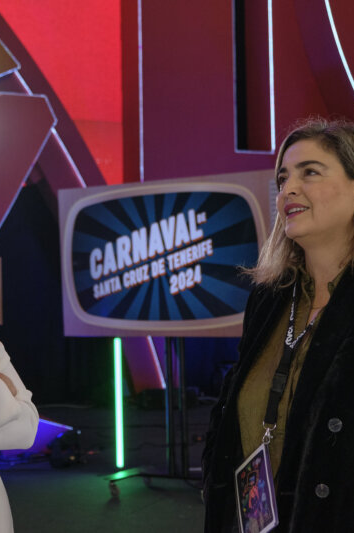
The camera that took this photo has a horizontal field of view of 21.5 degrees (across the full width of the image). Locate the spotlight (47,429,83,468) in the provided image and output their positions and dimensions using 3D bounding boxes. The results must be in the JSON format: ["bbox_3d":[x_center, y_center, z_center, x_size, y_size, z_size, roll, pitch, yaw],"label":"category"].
[{"bbox_3d":[-0.836,1.369,7.000,0.230,0.290,0.240,-1,-1,24],"label":"spotlight"}]

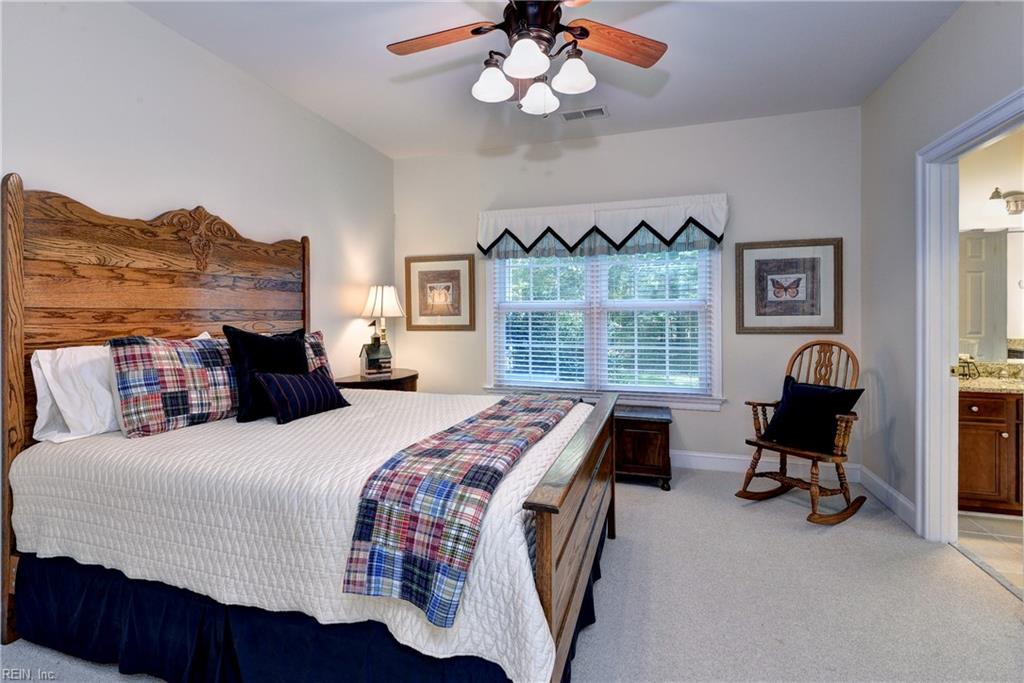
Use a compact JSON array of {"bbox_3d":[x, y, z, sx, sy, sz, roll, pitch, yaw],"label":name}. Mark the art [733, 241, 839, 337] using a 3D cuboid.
[{"bbox_3d":[2.070,-0.402,3.411,0.700,0.700,0.030,0,2,18],"label":"art"}]

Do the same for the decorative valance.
[{"bbox_3d":[0.678,-0.922,3.784,2.000,0.450,0.120,0,2,18],"label":"decorative valance"}]

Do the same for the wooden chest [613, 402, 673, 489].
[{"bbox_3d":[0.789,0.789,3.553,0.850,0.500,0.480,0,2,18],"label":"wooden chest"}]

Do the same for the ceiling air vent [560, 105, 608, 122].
[{"bbox_3d":[0.543,-1.688,3.409,0.350,0.020,0.190,0,2,18],"label":"ceiling air vent"}]

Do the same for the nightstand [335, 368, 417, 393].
[{"bbox_3d":[-1.069,0.666,3.892,0.480,0.740,1.000,0,2,18],"label":"nightstand"}]

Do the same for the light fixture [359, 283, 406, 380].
[{"bbox_3d":[-1.084,-0.090,3.840,0.380,0.770,0.370,-1,2,-9],"label":"light fixture"}]

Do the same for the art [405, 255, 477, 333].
[{"bbox_3d":[-0.678,-0.448,4.283,0.710,0.710,0.030,0,2,18],"label":"art"}]

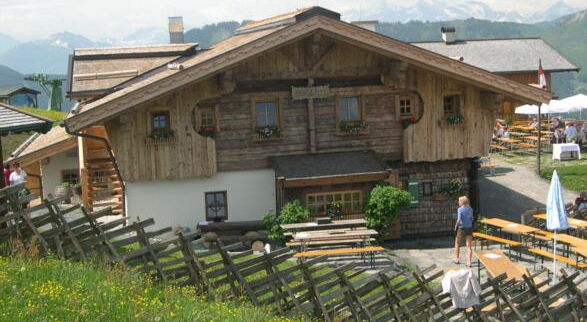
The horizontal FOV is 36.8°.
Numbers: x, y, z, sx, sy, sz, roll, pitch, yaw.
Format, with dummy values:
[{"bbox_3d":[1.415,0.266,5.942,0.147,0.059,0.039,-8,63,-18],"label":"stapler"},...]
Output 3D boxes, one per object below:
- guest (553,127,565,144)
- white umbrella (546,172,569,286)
[{"bbox_3d":[13.853,-1.200,46.000,0.680,1.260,0.520,-3,6,-10],"label":"guest"},{"bbox_3d":[5.636,1.471,19.017,0.480,2.590,0.480,-4,8,-14],"label":"white umbrella"}]

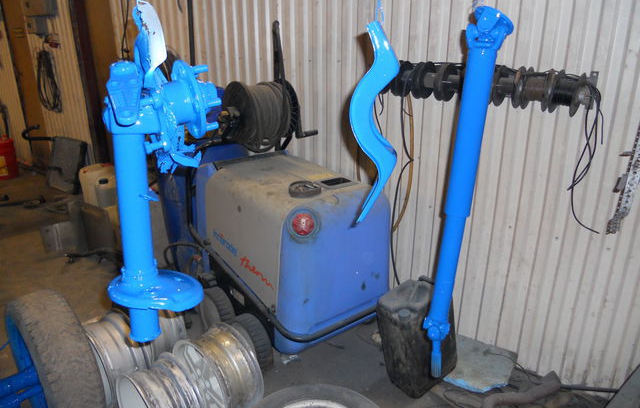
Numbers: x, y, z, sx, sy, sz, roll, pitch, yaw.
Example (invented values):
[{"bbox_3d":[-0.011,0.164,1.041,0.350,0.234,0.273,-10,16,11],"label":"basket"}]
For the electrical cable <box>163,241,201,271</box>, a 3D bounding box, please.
[{"bbox_3d":[-0.716,0.273,2.600,0.220,0.170,0.120,15,24,37],"label":"electrical cable"}]

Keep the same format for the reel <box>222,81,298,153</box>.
[{"bbox_3d":[-0.329,-0.486,2.760,0.320,0.360,0.360,-13,23,-33],"label":"reel"}]

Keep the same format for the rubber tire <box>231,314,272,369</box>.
[{"bbox_3d":[-0.331,0.651,2.283,0.090,0.280,0.280,-15,24,-37],"label":"rubber tire"}]

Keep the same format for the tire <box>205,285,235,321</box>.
[{"bbox_3d":[-0.541,0.560,2.550,0.085,0.280,0.280,-15,24,-37],"label":"tire"}]

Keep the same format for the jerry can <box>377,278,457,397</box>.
[{"bbox_3d":[0.449,0.608,2.270,0.285,0.415,0.205,-22,24,-36],"label":"jerry can"}]

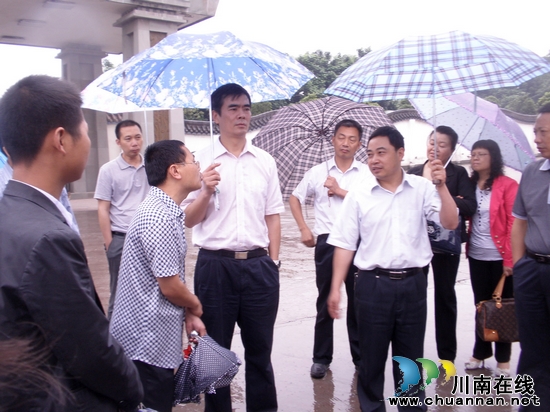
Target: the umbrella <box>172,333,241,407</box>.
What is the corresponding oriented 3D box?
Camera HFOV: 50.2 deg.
[{"bbox_3d":[-0.256,0.615,2.220,0.270,0.280,0.220,-3,6,-18],"label":"umbrella"}]

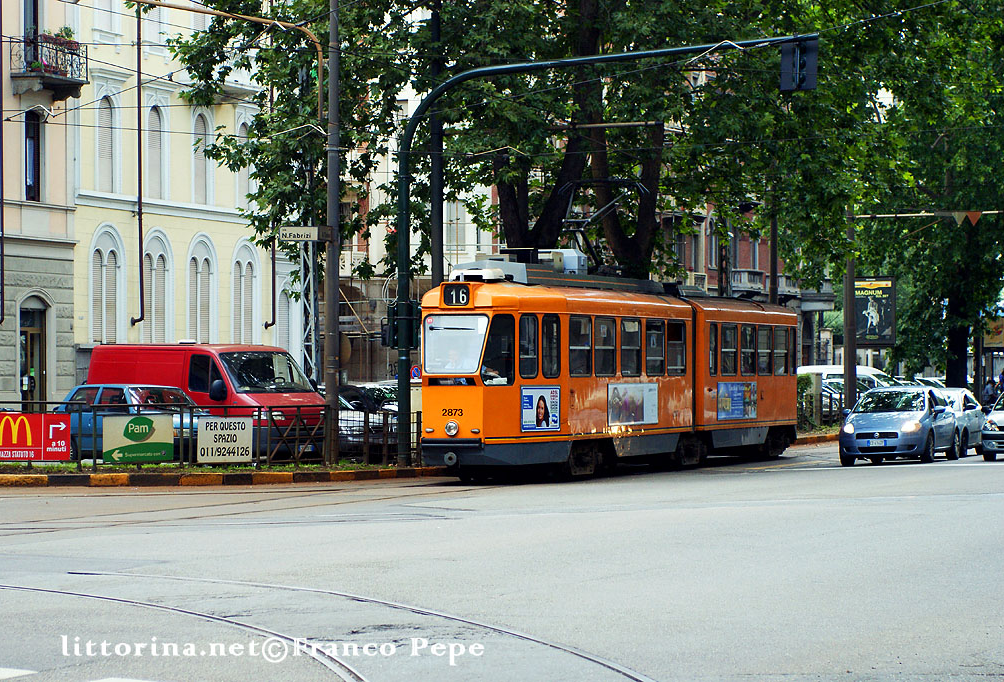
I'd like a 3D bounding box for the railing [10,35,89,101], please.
[{"bbox_3d":[-10.978,-6.617,62.113,0.950,1.292,2.094,-1,-1,21],"label":"railing"}]

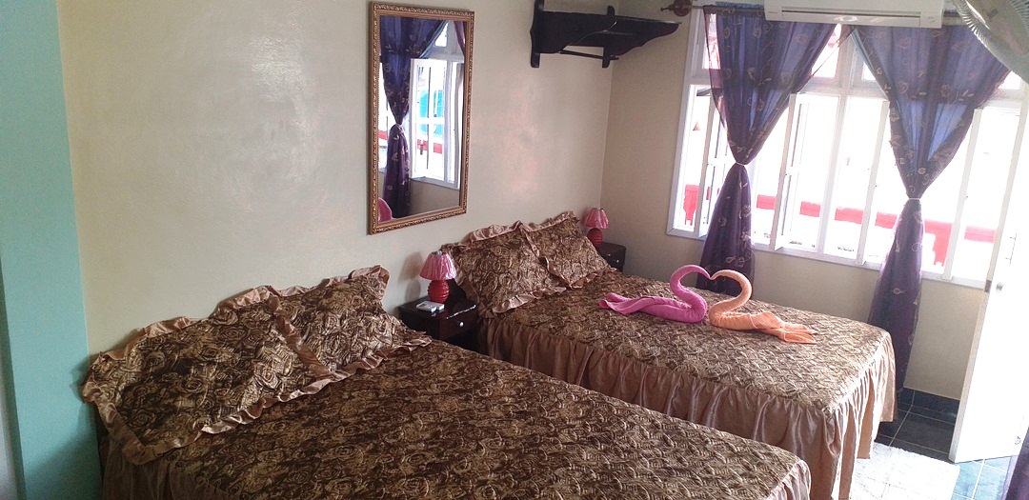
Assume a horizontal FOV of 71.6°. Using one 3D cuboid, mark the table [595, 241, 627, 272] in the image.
[{"bbox_3d":[0.568,0.273,5.011,0.261,0.576,0.333,14,18,35],"label":"table"}]

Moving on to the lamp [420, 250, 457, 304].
[{"bbox_3d":[-0.389,0.148,3.728,0.189,0.266,0.189,3,15,-1],"label":"lamp"}]

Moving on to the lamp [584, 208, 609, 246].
[{"bbox_3d":[0.574,-0.150,4.968,0.176,0.265,0.176,3,15,-1],"label":"lamp"}]

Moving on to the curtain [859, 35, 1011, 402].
[{"bbox_3d":[2.126,-0.195,3.861,0.927,2.097,0.130,14,18,35],"label":"curtain"}]

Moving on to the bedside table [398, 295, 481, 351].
[{"bbox_3d":[-0.405,0.564,3.762,0.283,0.554,0.337,14,18,35],"label":"bedside table"}]

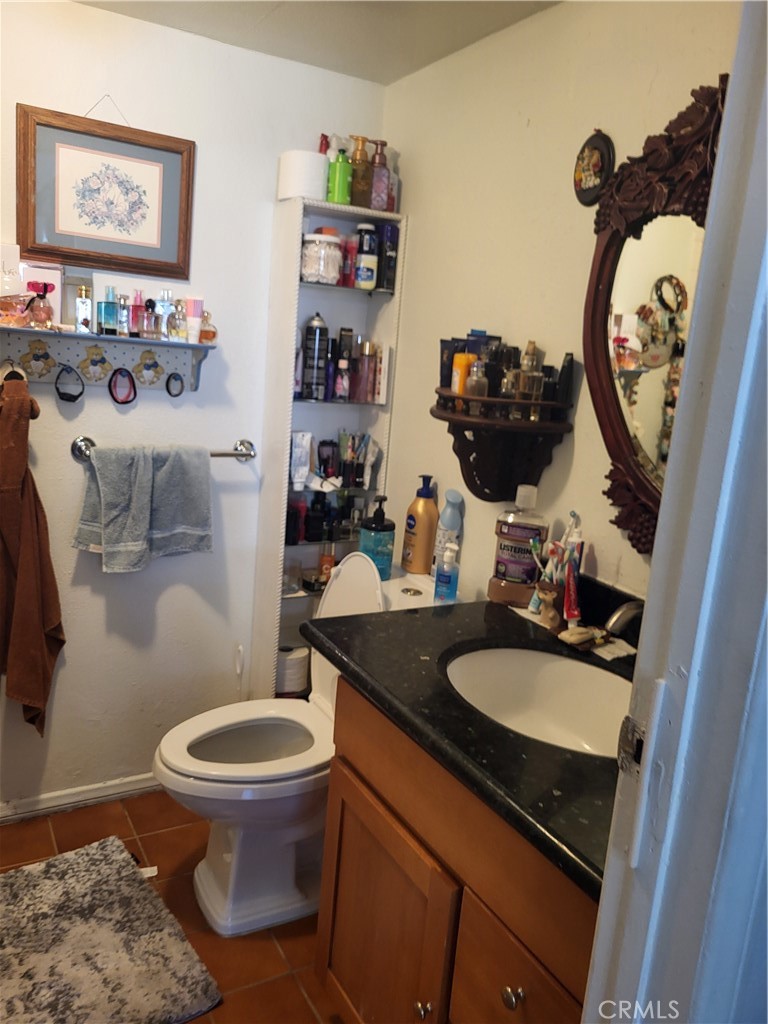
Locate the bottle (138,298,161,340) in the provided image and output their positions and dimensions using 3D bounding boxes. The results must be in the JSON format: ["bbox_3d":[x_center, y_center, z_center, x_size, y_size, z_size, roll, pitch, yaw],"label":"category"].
[{"bbox_3d":[-0.589,-0.485,1.936,0.048,0.103,0.038,-3,15,-31],"label":"bottle"}]

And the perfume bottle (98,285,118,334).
[{"bbox_3d":[-0.690,-0.503,1.927,0.051,0.121,0.036,-2,13,-27],"label":"perfume bottle"}]

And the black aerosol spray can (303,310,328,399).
[{"bbox_3d":[-0.185,-0.423,2.101,0.061,0.232,0.061,5,12,-1],"label":"black aerosol spray can"}]

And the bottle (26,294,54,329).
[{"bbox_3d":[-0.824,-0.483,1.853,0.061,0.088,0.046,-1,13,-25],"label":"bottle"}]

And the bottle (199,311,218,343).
[{"bbox_3d":[-0.463,-0.487,2.030,0.045,0.085,0.032,-3,15,-31],"label":"bottle"}]

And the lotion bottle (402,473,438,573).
[{"bbox_3d":[0.102,0.043,2.064,0.092,0.256,0.060,14,15,40],"label":"lotion bottle"}]

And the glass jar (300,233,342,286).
[{"bbox_3d":[-0.168,-0.669,2.062,0.107,0.127,0.107,5,12,-1],"label":"glass jar"}]

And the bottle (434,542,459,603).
[{"bbox_3d":[0.151,0.144,1.814,0.056,0.146,0.038,7,12,14],"label":"bottle"}]

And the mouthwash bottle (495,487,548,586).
[{"bbox_3d":[0.286,0.069,1.614,0.110,0.256,0.074,8,12,18],"label":"mouthwash bottle"}]

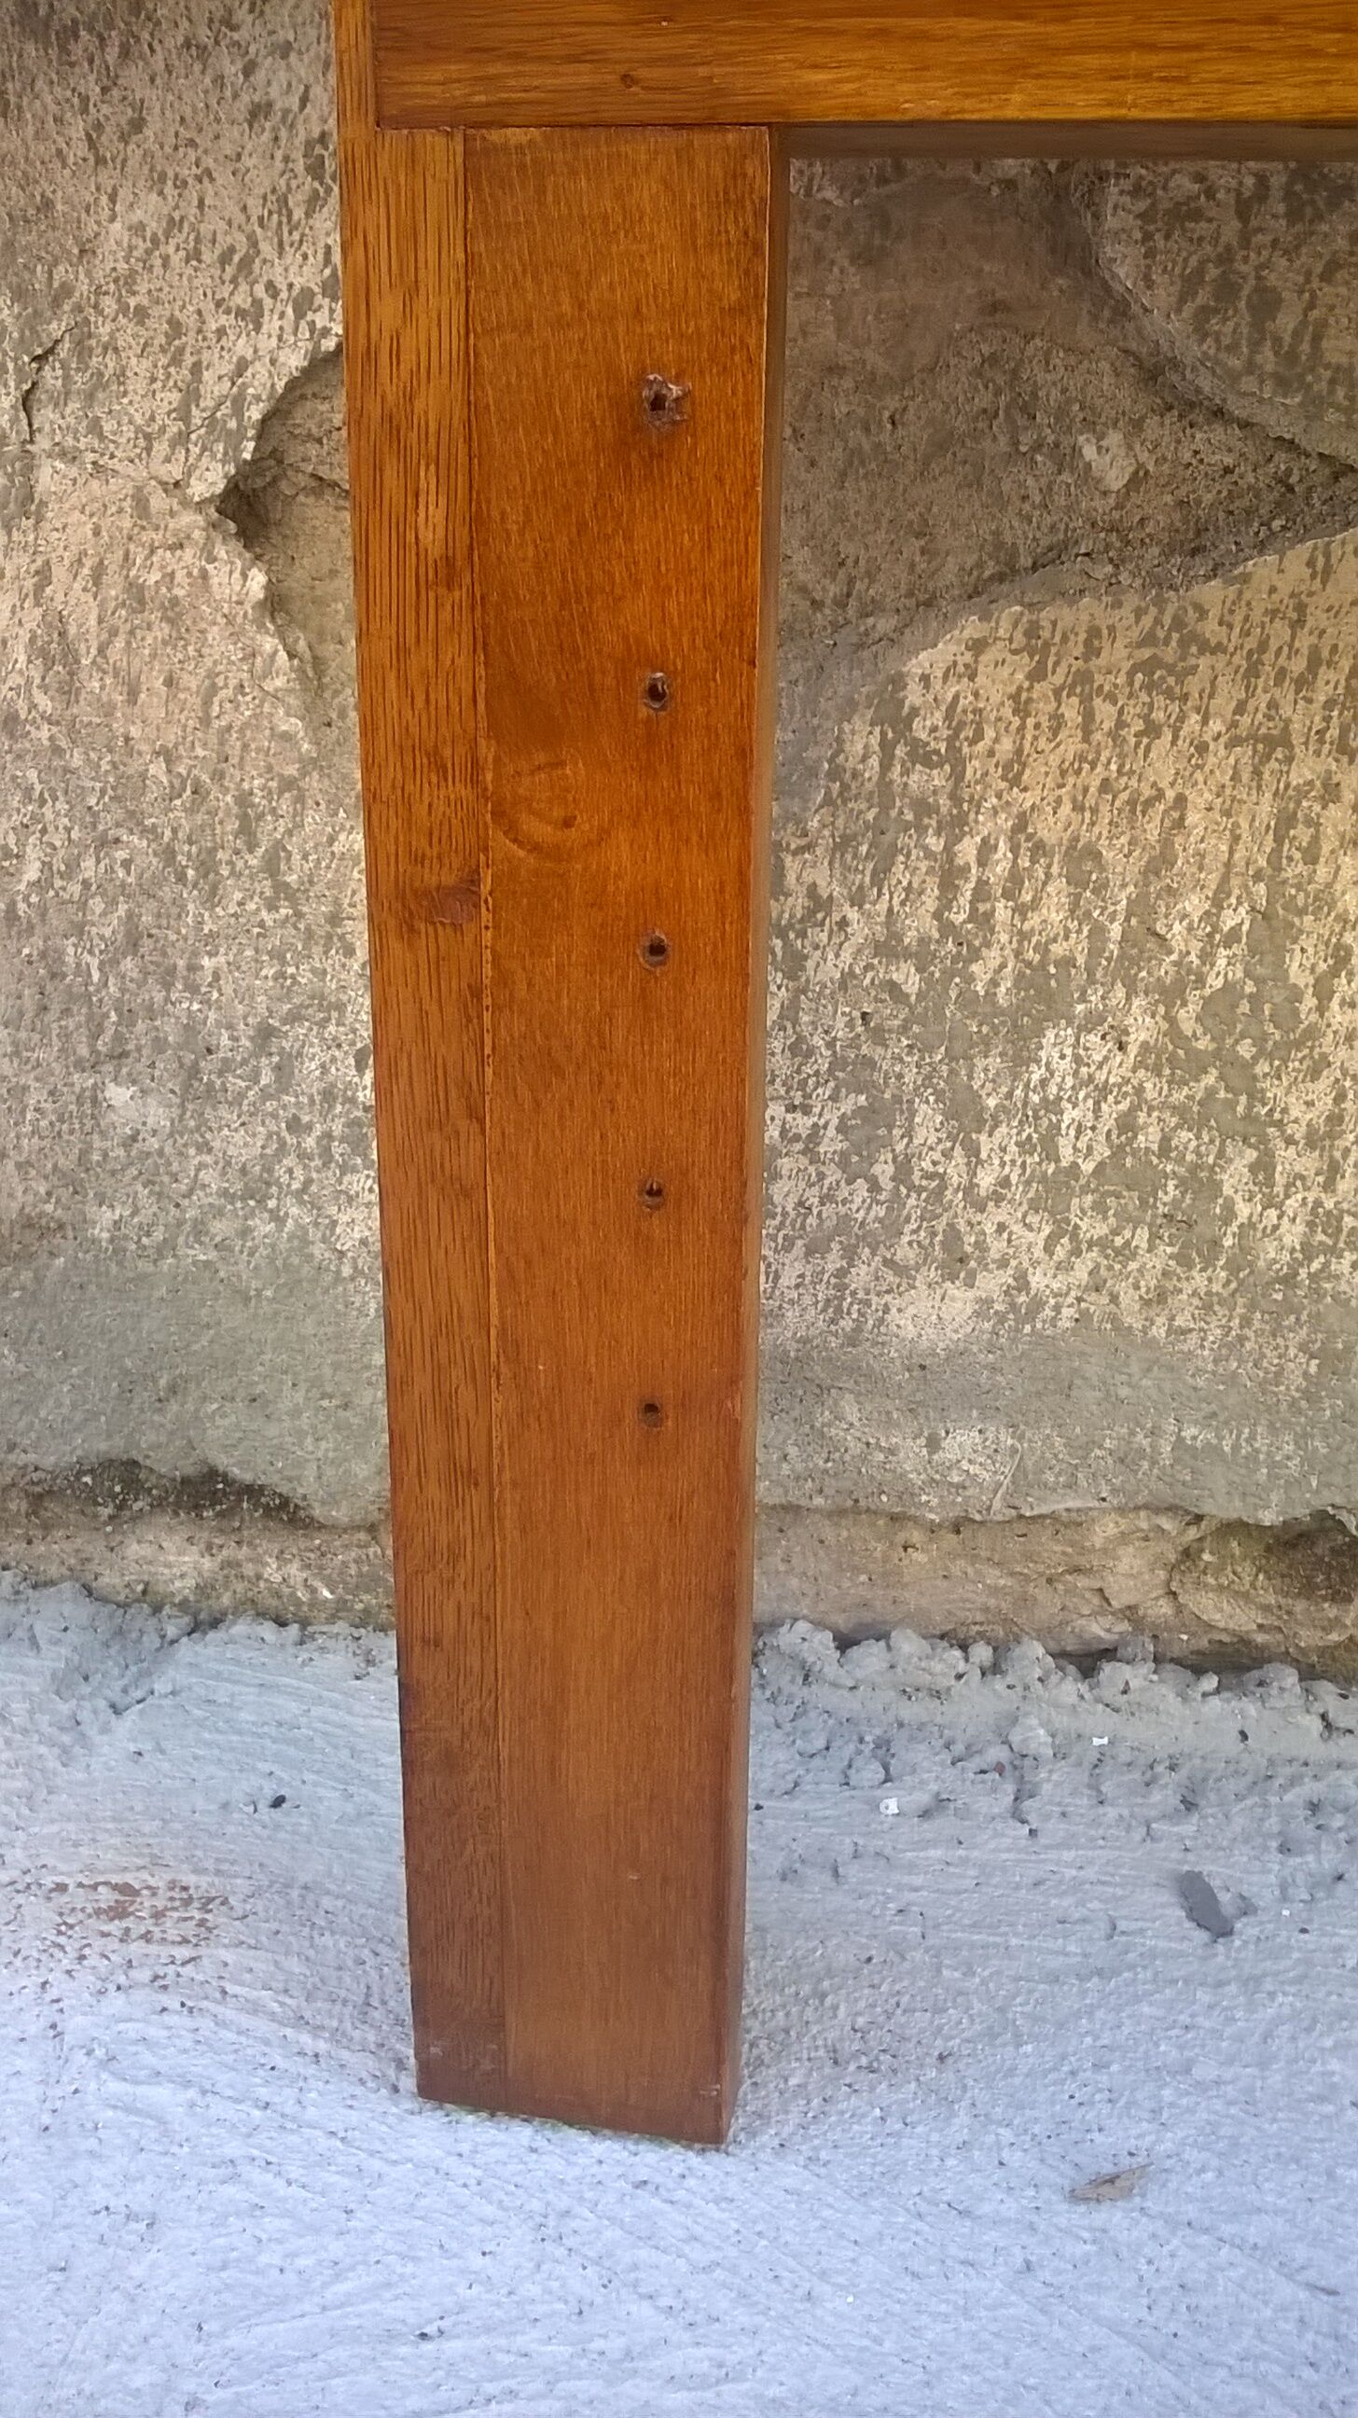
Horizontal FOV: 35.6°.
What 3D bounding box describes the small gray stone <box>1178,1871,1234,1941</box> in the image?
[{"bbox_3d":[0.160,0.211,0.641,0.011,0.007,0.025,-5,26,-12],"label":"small gray stone"}]

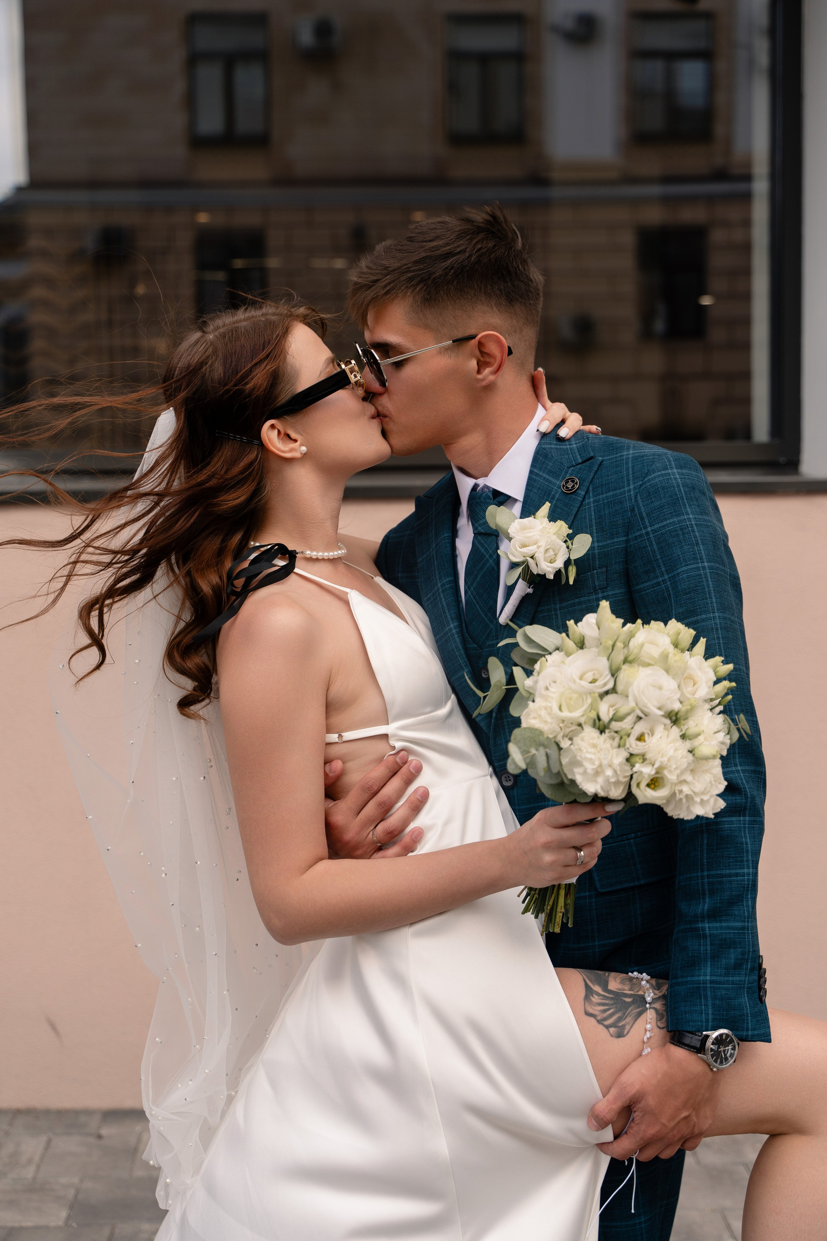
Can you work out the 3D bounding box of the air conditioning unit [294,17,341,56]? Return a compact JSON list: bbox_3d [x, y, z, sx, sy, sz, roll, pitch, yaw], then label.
[{"bbox_3d":[-1.429,-8.687,22.061,0.700,0.574,0.330,0,6,3],"label":"air conditioning unit"}]

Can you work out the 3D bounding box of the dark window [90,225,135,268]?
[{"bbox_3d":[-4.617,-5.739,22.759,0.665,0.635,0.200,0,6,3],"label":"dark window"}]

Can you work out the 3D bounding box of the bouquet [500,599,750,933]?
[{"bbox_3d":[0.218,0.150,1.520,0.250,0.335,0.220,18,5,5],"label":"bouquet"}]

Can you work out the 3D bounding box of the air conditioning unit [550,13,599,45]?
[{"bbox_3d":[2.382,-8.730,21.863,0.708,0.472,0.330,0,6,3],"label":"air conditioning unit"}]

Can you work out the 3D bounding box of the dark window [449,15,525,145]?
[{"bbox_3d":[1.082,-8.117,22.200,1.141,1.845,0.150,0,6,3],"label":"dark window"}]

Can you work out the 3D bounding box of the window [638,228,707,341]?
[{"bbox_3d":[3.921,-5.084,22.401,1.010,1.663,0.150,0,6,3],"label":"window"}]

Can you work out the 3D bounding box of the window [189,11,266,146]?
[{"bbox_3d":[-2.813,-8.179,22.390,1.165,1.904,0.150,0,6,3],"label":"window"}]

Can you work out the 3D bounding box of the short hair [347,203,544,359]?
[{"bbox_3d":[0.035,-0.371,1.620,0.212,0.170,0.175,-3,3,-9],"label":"short hair"}]

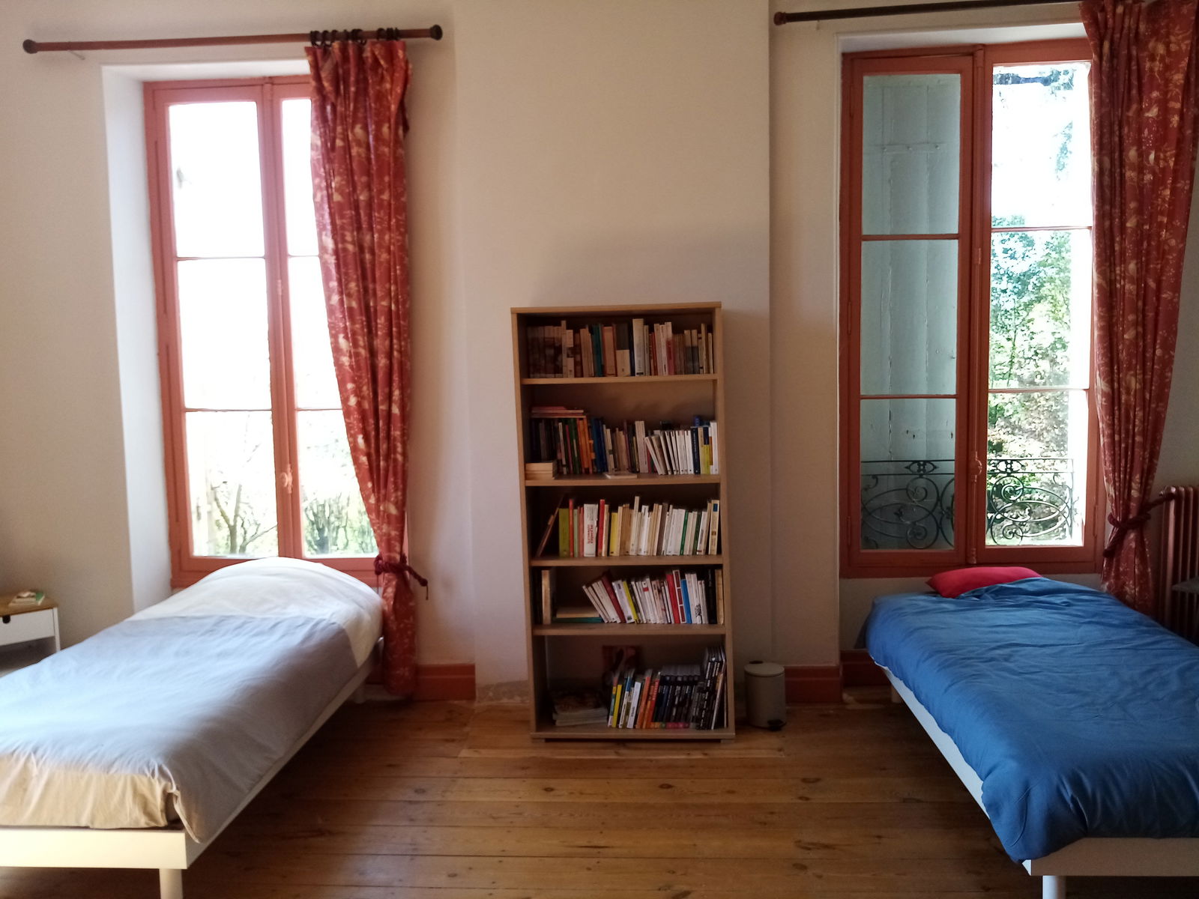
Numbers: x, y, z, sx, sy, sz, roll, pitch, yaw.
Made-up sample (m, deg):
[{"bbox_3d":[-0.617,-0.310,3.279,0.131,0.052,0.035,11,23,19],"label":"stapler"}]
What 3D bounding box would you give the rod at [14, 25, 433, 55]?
[{"bbox_3d":[-1.629,-1.807,3.974,1.894,0.065,0.065,-1,5,3],"label":"rod"}]

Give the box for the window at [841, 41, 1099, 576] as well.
[{"bbox_3d":[1.744,-0.618,4.227,1.224,2.450,0.090,-1,5,3],"label":"window"}]

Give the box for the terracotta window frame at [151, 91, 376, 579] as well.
[{"bbox_3d":[-1.553,-0.543,4.418,1.229,2.465,0.090,-1,5,3],"label":"terracotta window frame"}]

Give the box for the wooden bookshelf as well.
[{"bbox_3d":[0.111,0.304,3.831,0.843,1.798,0.340,-1,5,3],"label":"wooden bookshelf"}]

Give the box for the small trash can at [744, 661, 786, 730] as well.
[{"bbox_3d":[0.729,1.069,3.922,0.173,0.237,0.200,-2,5,-16],"label":"small trash can"}]

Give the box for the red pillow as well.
[{"bbox_3d":[1.794,0.611,3.976,0.580,0.140,0.460,-1,5,3],"label":"red pillow"}]

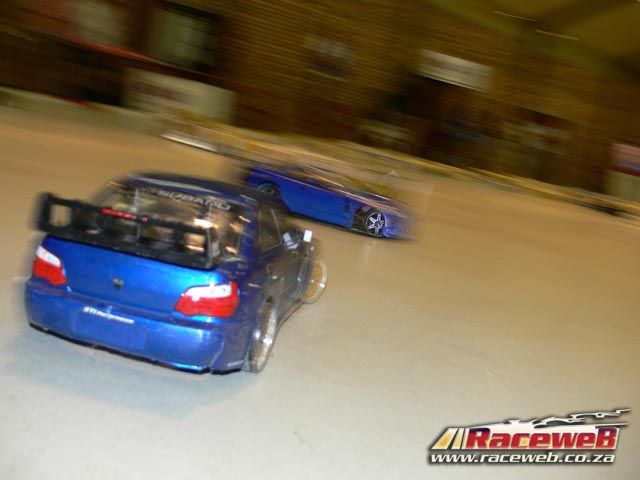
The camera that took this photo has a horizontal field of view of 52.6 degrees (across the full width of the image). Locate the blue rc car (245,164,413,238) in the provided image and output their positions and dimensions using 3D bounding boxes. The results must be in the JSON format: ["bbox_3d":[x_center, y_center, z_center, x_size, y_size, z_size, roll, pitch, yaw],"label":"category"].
[{"bbox_3d":[0.029,-0.109,1.590,0.432,0.122,0.193,14,10,19],"label":"blue rc car"}]

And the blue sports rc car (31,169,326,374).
[{"bbox_3d":[-0.117,0.012,0.721,0.196,0.143,0.437,12,10,9],"label":"blue sports rc car"}]

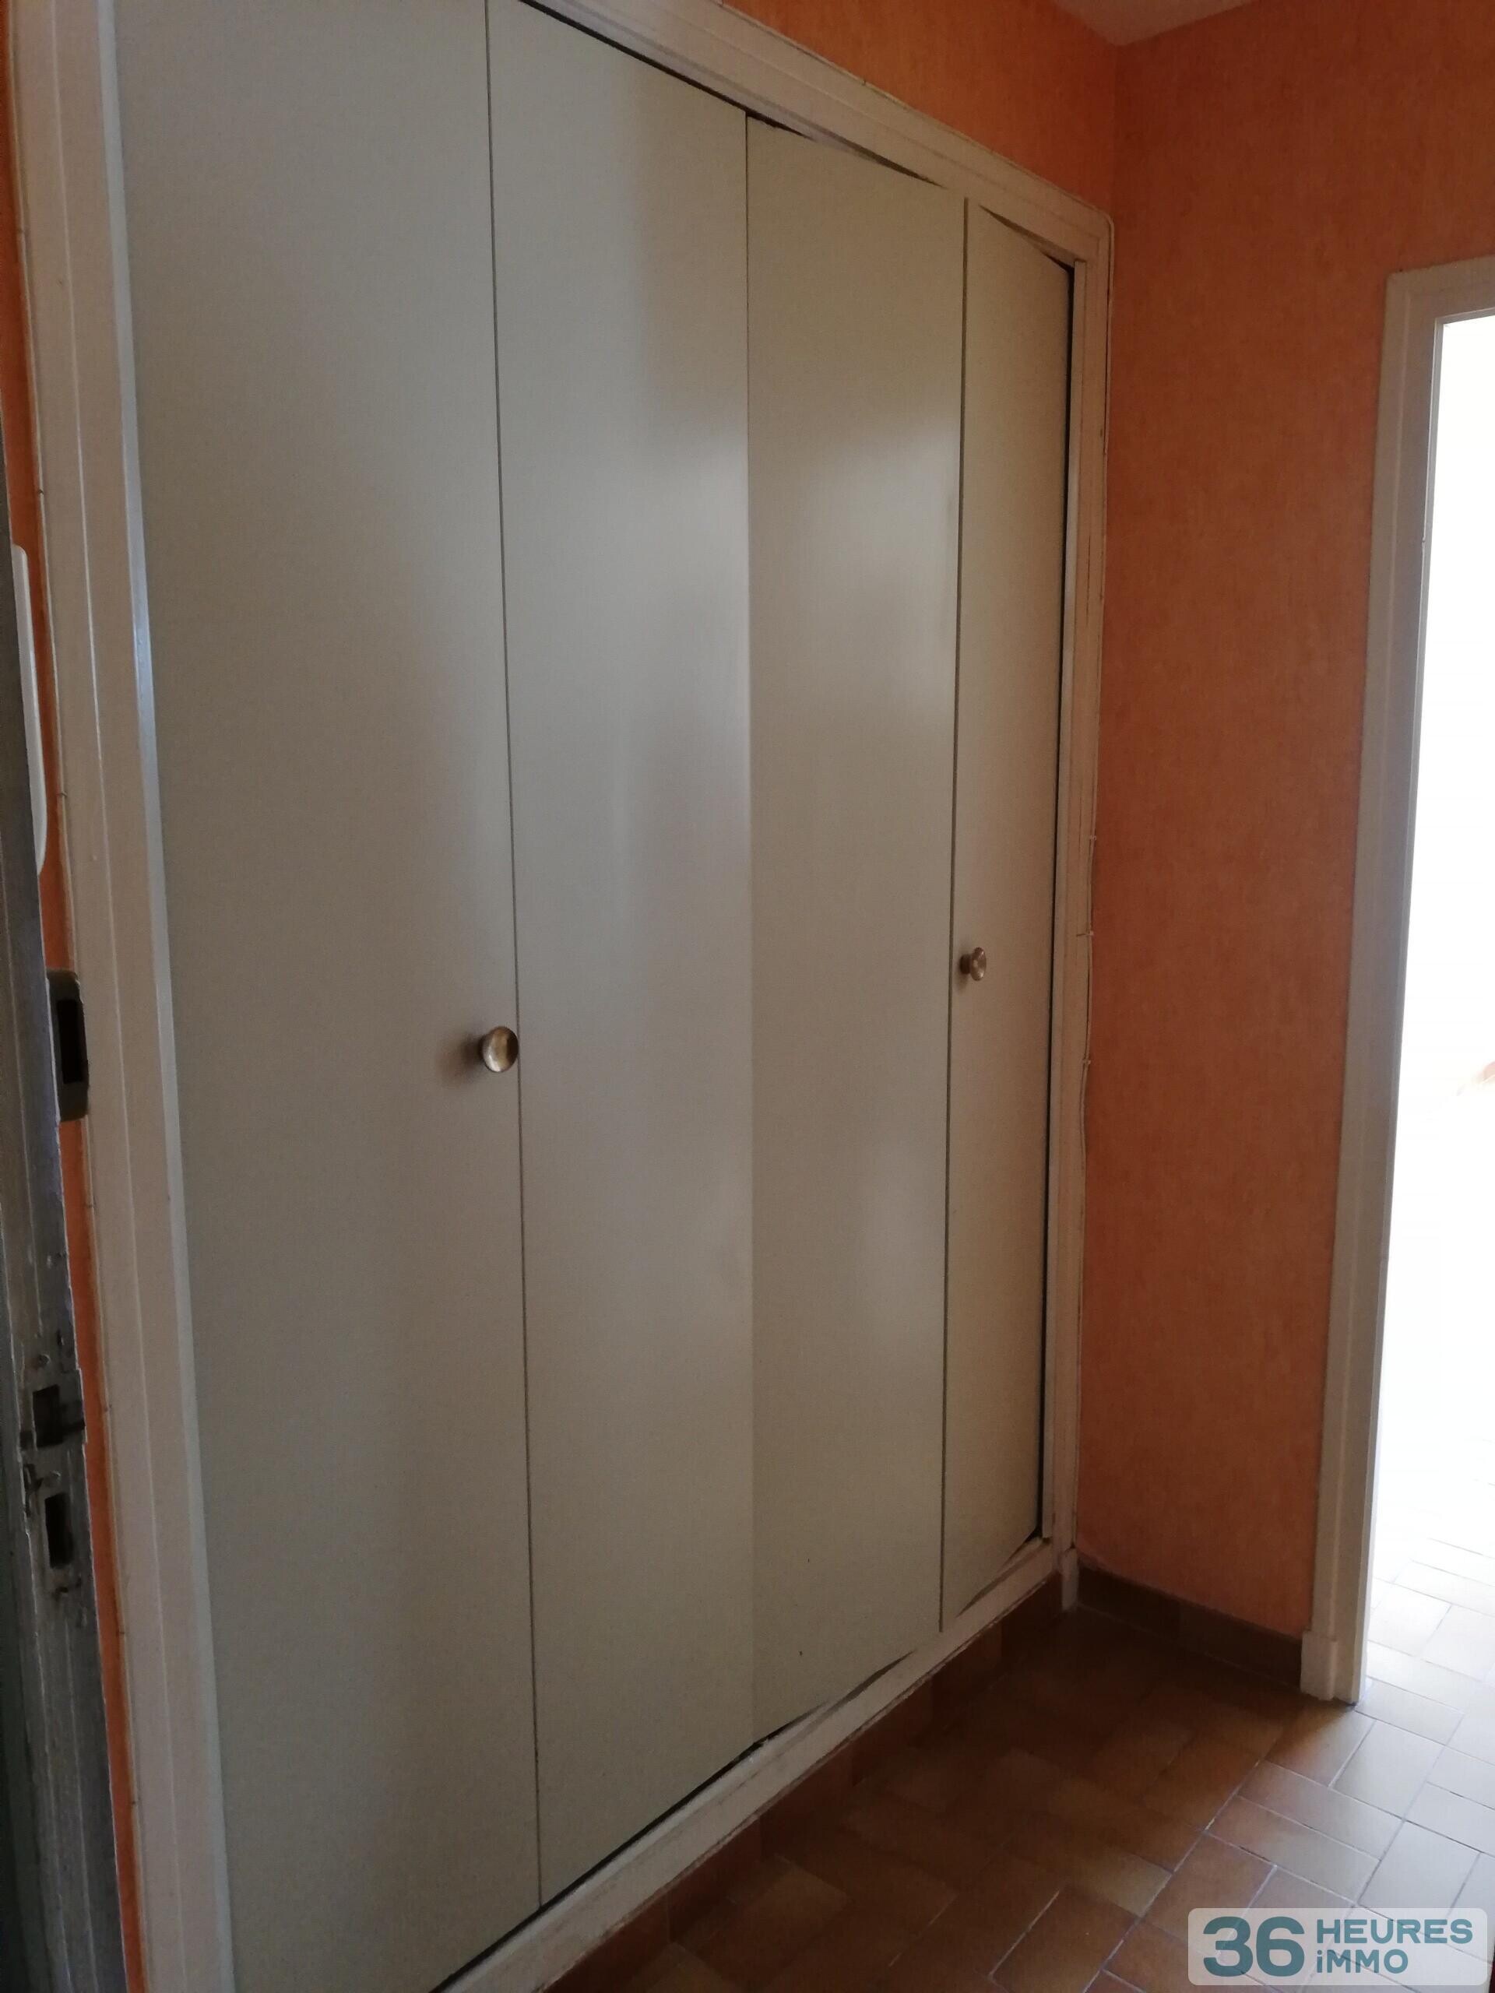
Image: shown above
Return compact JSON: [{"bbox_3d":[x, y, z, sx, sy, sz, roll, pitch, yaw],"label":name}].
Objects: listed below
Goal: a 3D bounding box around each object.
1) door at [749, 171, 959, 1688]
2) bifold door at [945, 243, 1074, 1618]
[{"bbox_3d":[0.138,-0.024,1.944,0.371,1.983,0.030,-8,11,-41],"label":"door"},{"bbox_3d":[0.374,-0.065,2.214,0.032,1.983,0.366,5,10,32],"label":"bifold door"}]

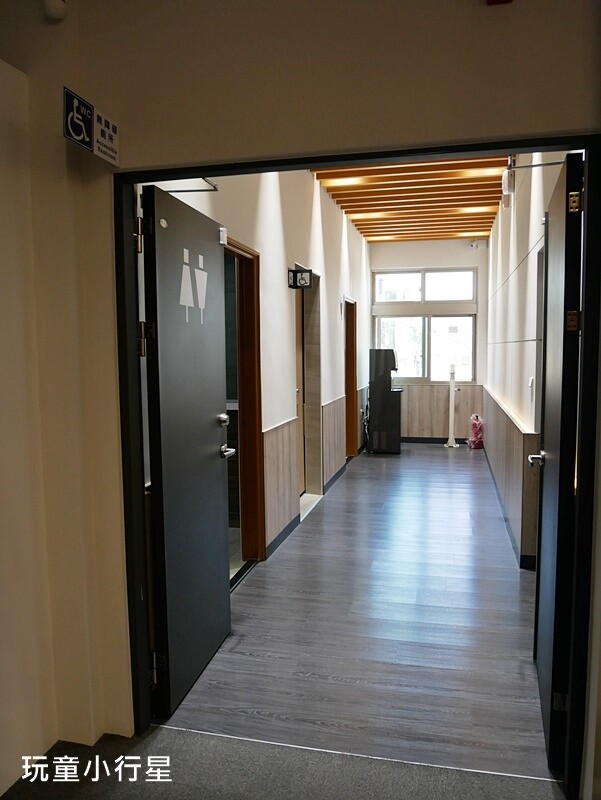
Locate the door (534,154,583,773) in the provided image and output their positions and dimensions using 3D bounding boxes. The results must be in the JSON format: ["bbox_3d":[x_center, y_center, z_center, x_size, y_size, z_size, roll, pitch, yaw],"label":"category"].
[{"bbox_3d":[1.009,0.229,2.378,0.050,2.090,0.745,1,5,18],"label":"door"}]

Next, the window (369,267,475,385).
[{"bbox_3d":[1.887,-1.125,9.217,1.580,1.780,0.120,1,5,14],"label":"window"}]

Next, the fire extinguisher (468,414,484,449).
[{"bbox_3d":[2.620,0.462,8.901,0.220,0.500,0.200,1,5,14],"label":"fire extinguisher"}]

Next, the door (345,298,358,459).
[{"bbox_3d":[0.634,-0.250,8.026,0.150,2.100,1.000,1,5,14],"label":"door"}]

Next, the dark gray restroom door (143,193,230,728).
[{"bbox_3d":[-0.476,0.217,2.691,0.048,2.090,0.730,1,5,13],"label":"dark gray restroom door"}]

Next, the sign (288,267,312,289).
[{"bbox_3d":[0.002,-0.971,4.801,0.145,0.153,0.180,1,5,14],"label":"sign"}]

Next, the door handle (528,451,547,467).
[{"bbox_3d":[1.043,0.265,2.658,0.068,0.066,0.145,1,5,18],"label":"door handle"}]

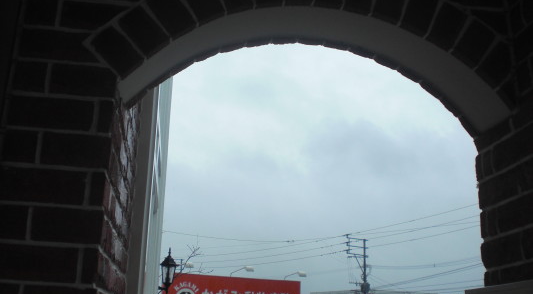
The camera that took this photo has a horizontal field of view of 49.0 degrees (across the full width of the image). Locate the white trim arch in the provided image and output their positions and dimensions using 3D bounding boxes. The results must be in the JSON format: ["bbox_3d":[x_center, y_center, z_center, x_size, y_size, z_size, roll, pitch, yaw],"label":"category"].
[{"bbox_3d":[0.141,-0.222,1.608,1.029,0.272,0.174,3,-18,-8],"label":"white trim arch"}]

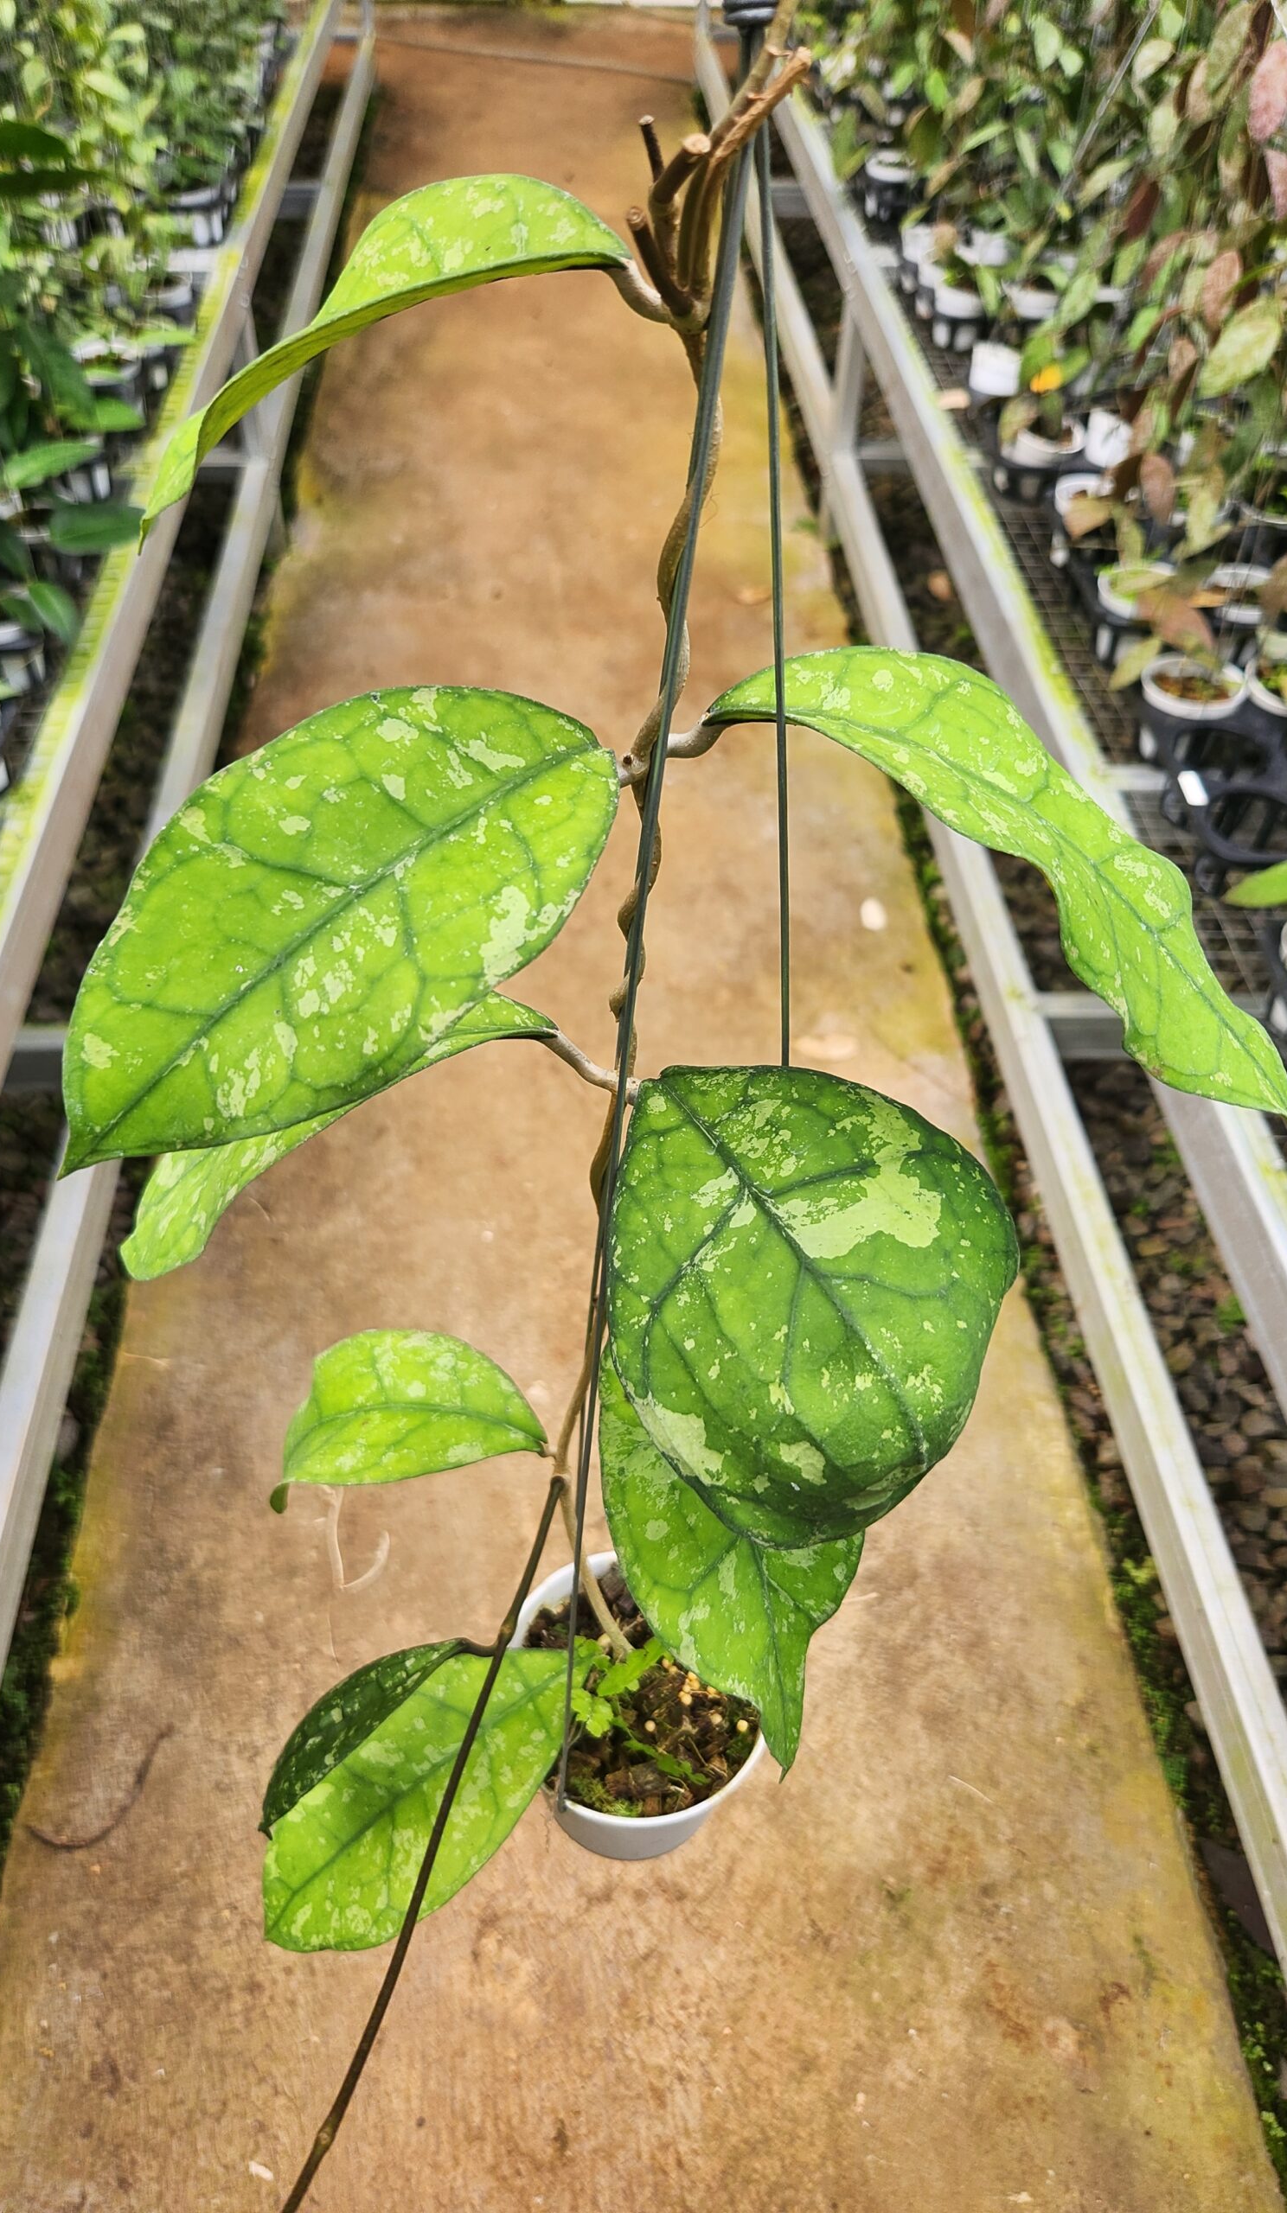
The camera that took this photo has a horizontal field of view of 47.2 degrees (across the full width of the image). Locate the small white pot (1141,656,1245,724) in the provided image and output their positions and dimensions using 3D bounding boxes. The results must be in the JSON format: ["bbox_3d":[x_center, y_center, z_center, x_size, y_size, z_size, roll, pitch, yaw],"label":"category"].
[{"bbox_3d":[0.526,-0.382,1.438,0.100,0.076,0.100,2,48,-2],"label":"small white pot"}]

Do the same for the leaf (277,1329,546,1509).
[{"bbox_3d":[-0.065,0.087,0.411,0.078,0.025,0.054,-8,63,6],"label":"leaf"}]

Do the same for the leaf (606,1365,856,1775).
[{"bbox_3d":[0.022,0.107,0.365,0.070,0.137,0.025,-23,20,-14],"label":"leaf"}]

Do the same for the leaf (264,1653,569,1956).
[{"bbox_3d":[-0.074,0.226,0.478,0.130,0.025,0.068,-40,63,-14],"label":"leaf"}]

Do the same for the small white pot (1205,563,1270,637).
[{"bbox_3d":[0.643,-0.525,1.617,0.100,0.088,0.100,1,48,-1],"label":"small white pot"}]

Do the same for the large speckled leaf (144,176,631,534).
[{"bbox_3d":[-0.036,-0.106,0.207,0.084,0.032,0.043,-21,45,18],"label":"large speckled leaf"}]

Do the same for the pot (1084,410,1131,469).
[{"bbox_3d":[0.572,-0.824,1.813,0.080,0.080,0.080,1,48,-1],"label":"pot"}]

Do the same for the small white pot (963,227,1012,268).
[{"bbox_3d":[0.519,-1.288,2.237,0.100,0.076,0.100,2,48,-2],"label":"small white pot"}]

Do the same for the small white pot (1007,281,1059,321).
[{"bbox_3d":[0.554,-1.135,2.099,0.100,0.076,0.100,2,48,-2],"label":"small white pot"}]

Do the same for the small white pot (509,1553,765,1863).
[{"bbox_3d":[-0.002,0.236,0.564,0.100,0.088,0.100,1,48,-1],"label":"small white pot"}]

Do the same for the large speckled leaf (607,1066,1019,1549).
[{"bbox_3d":[0.032,0.037,0.275,0.080,0.036,0.102,-28,69,-14],"label":"large speckled leaf"}]

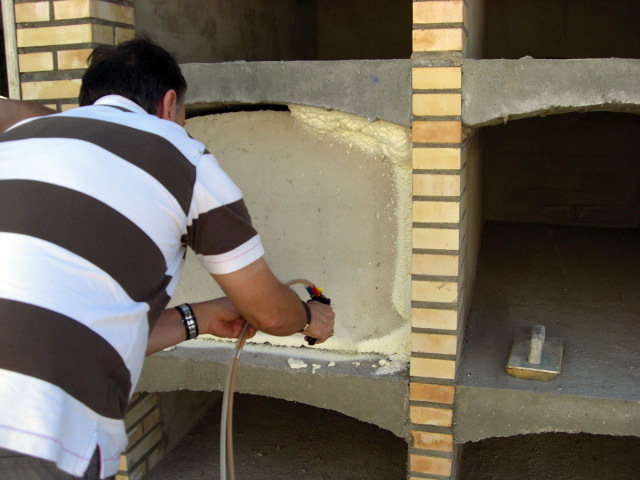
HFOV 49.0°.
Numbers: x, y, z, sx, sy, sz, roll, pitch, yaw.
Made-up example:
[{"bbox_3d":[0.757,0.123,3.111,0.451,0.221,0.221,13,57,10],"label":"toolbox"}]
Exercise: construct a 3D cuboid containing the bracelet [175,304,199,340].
[{"bbox_3d":[-0.257,0.157,1.340,0.021,0.067,0.058,-16,0,-18],"label":"bracelet"}]

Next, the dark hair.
[{"bbox_3d":[-0.350,-0.295,1.310,0.172,0.160,0.198,7,-6,31],"label":"dark hair"}]

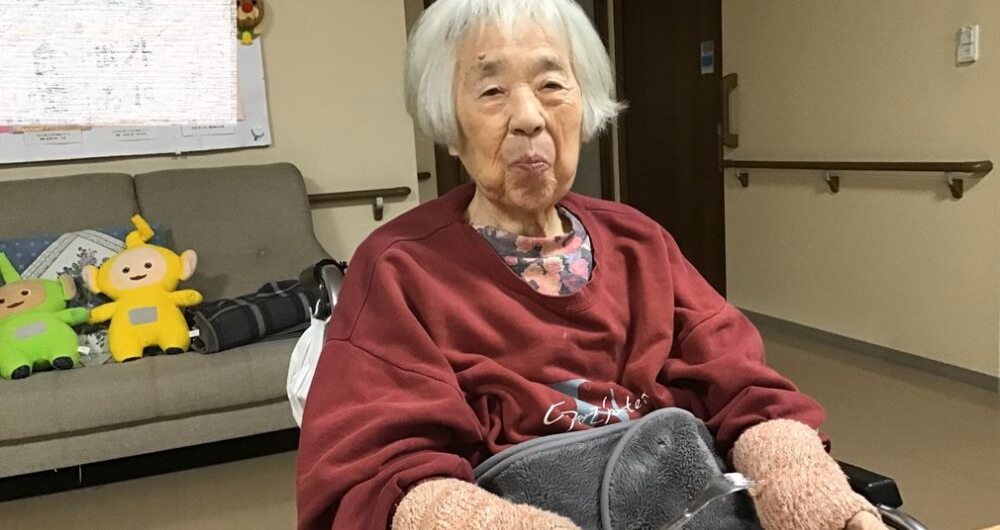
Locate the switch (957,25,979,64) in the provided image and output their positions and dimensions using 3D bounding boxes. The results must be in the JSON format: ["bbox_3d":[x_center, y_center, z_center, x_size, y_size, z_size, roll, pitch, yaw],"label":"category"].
[{"bbox_3d":[1.657,-0.780,3.166,0.016,0.120,0.070,-6,9,-20],"label":"switch"}]

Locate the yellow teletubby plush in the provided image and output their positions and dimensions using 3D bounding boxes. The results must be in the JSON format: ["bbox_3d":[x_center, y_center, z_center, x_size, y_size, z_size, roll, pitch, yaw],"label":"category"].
[{"bbox_3d":[-1.195,0.082,3.002,0.360,0.480,0.210,-6,-1,-20],"label":"yellow teletubby plush"}]

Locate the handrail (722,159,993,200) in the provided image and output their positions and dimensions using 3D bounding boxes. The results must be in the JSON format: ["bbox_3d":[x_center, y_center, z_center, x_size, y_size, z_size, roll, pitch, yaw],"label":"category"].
[{"bbox_3d":[1.421,-0.379,3.837,0.088,0.132,1.530,-6,9,-20],"label":"handrail"}]

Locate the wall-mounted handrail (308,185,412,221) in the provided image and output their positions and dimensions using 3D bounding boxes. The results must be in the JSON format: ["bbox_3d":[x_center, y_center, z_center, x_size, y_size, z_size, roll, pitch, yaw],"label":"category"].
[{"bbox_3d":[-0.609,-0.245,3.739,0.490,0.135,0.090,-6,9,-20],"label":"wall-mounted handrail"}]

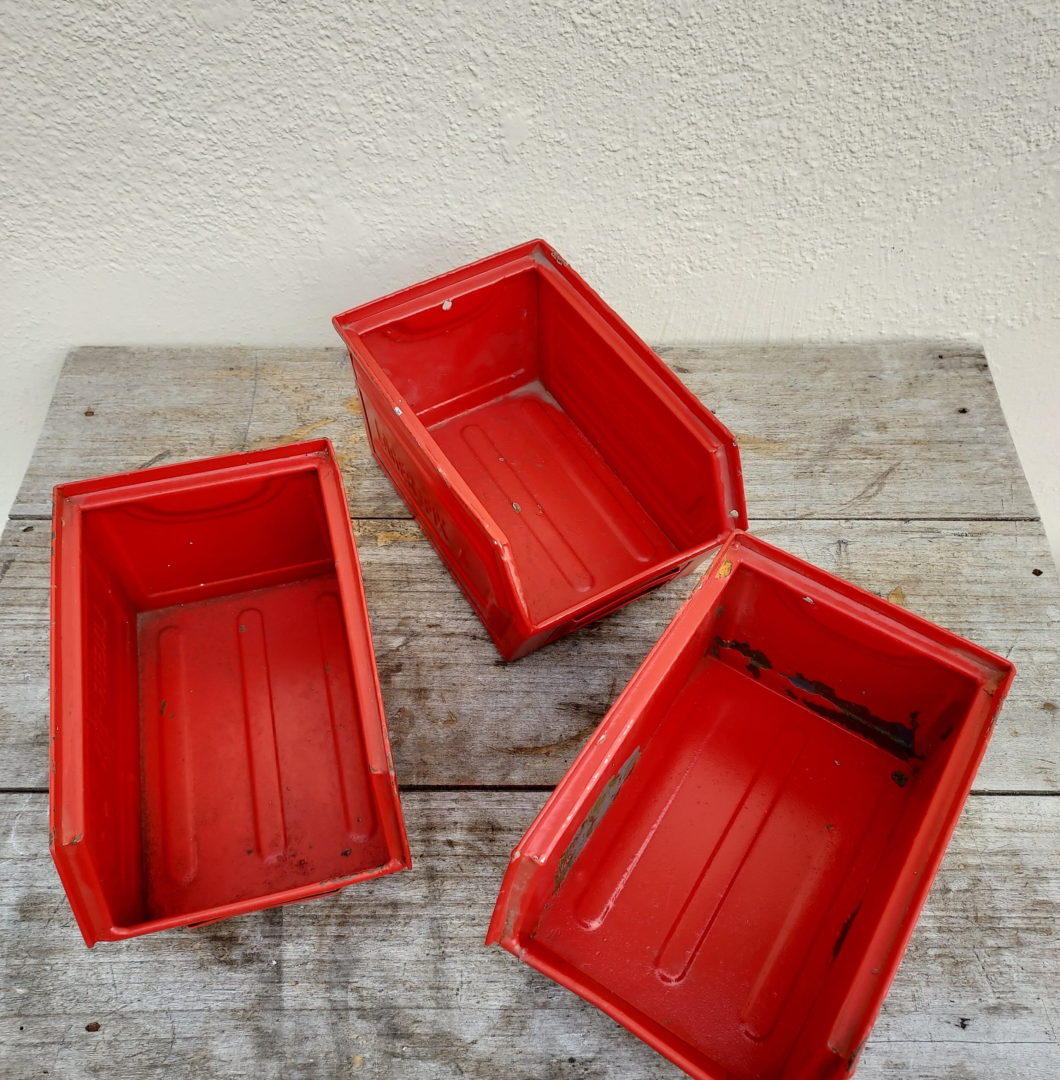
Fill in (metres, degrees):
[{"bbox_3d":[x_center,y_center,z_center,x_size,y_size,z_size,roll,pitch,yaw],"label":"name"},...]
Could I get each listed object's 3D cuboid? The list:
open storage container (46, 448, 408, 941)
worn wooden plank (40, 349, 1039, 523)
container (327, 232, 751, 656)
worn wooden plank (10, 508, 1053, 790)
[{"bbox_3d":[-0.155,0.084,0.525,0.148,0.125,0.231,-12,56,-8],"label":"open storage container"},{"bbox_3d":[-0.005,-0.077,0.725,0.710,0.022,0.168,0,55,0],"label":"worn wooden plank"},{"bbox_3d":[0.004,-0.050,0.617,0.148,0.125,0.231,-26,59,-17],"label":"container"},{"bbox_3d":[-0.005,0.070,0.623,0.703,0.022,0.187,0,55,0],"label":"worn wooden plank"}]

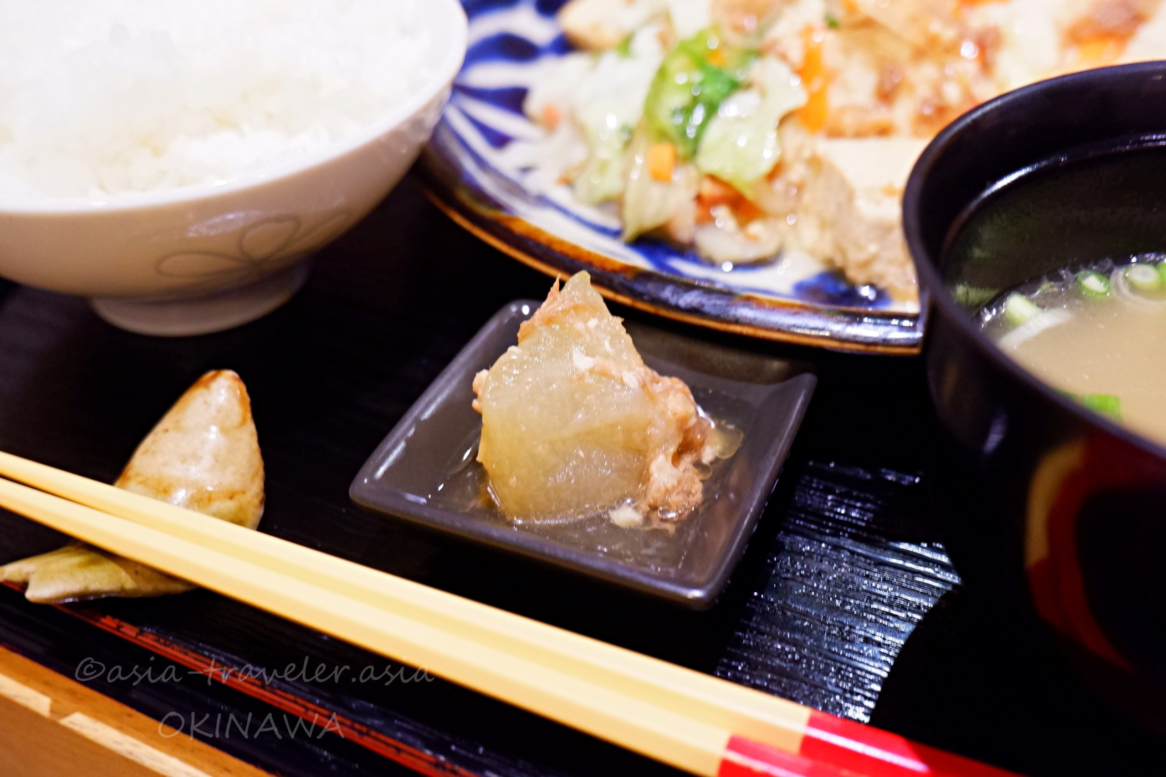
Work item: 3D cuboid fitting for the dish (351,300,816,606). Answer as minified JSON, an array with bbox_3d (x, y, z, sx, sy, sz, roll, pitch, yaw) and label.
[{"bbox_3d":[0.003,0.013,0.227,0.068,0.013,0.068,14,40,19],"label":"dish"}]

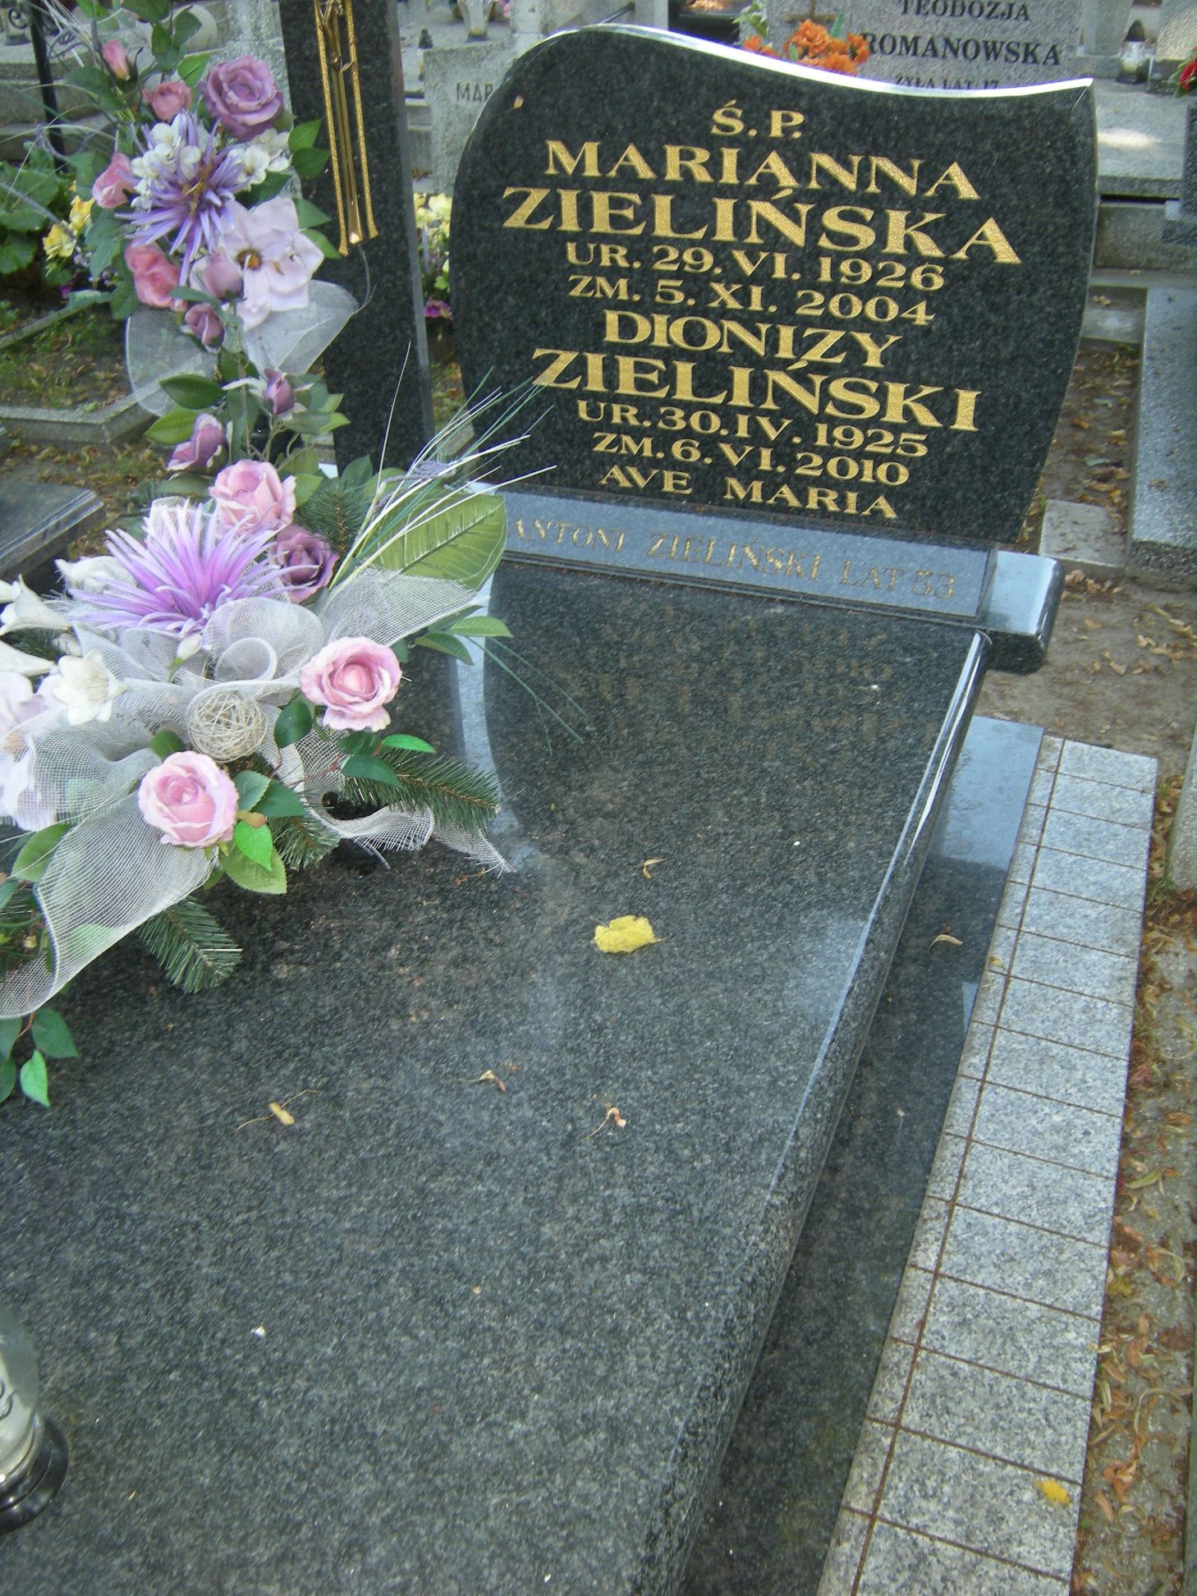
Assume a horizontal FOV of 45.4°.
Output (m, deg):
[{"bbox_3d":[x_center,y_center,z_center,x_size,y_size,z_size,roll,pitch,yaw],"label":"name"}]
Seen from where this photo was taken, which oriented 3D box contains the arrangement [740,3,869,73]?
[{"bbox_3d":[0.642,-2.320,4.450,0.370,0.290,0.250,13,40,17],"label":"arrangement"}]

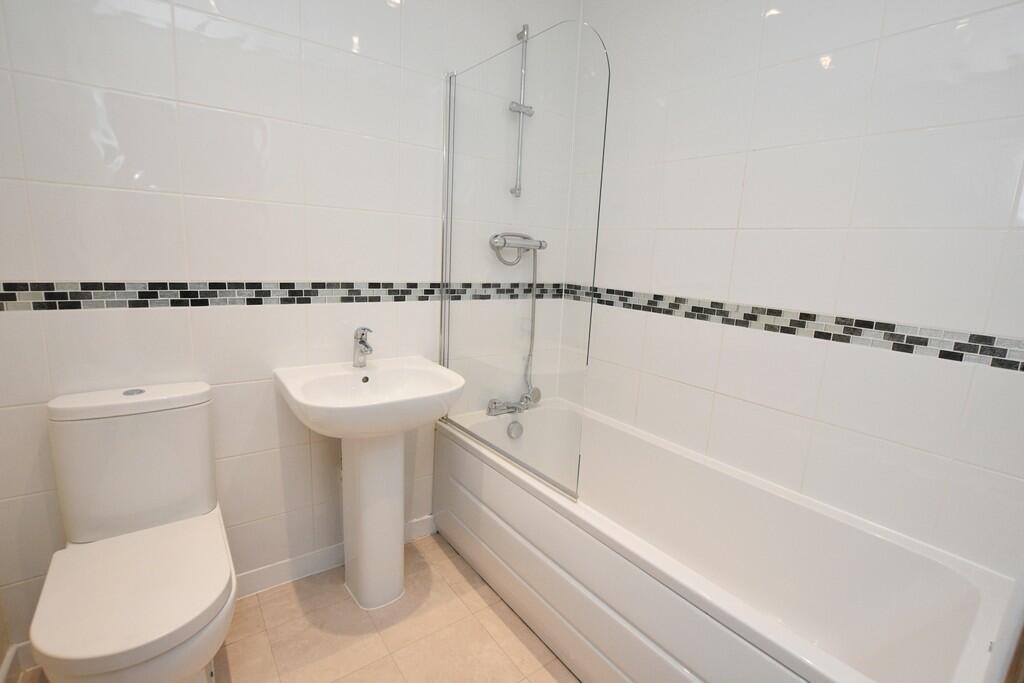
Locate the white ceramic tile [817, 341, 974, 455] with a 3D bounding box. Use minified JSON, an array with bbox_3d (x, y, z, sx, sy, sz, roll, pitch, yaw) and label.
[{"bbox_3d":[1.080,0.155,1.232,0.010,0.250,0.330,-5,14,-36],"label":"white ceramic tile"}]

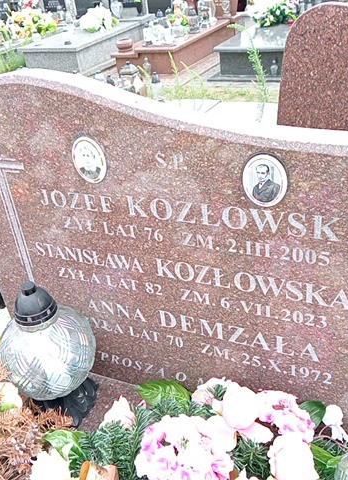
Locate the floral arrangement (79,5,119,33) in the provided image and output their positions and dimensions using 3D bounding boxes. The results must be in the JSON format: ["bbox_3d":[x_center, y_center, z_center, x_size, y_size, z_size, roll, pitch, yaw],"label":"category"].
[{"bbox_3d":[-1.048,-3.039,7.037,0.470,0.310,0.420,10,35,27],"label":"floral arrangement"}]

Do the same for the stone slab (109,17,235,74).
[{"bbox_3d":[0.097,-2.249,6.047,0.642,0.275,1.795,10,35,27],"label":"stone slab"}]

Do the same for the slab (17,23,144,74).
[{"bbox_3d":[-1.140,-2.558,6.824,0.943,0.275,1.716,10,35,27],"label":"slab"}]

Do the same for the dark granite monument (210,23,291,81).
[{"bbox_3d":[1.192,-2.096,5.568,0.937,0.282,1.755,10,35,27],"label":"dark granite monument"}]

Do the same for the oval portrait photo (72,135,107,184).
[{"bbox_3d":[-0.171,-0.158,1.036,0.080,0.100,0.008,8,34,24],"label":"oval portrait photo"}]

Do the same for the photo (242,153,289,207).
[{"bbox_3d":[0.157,-0.101,0.896,0.080,0.100,0.008,8,34,24],"label":"photo"}]

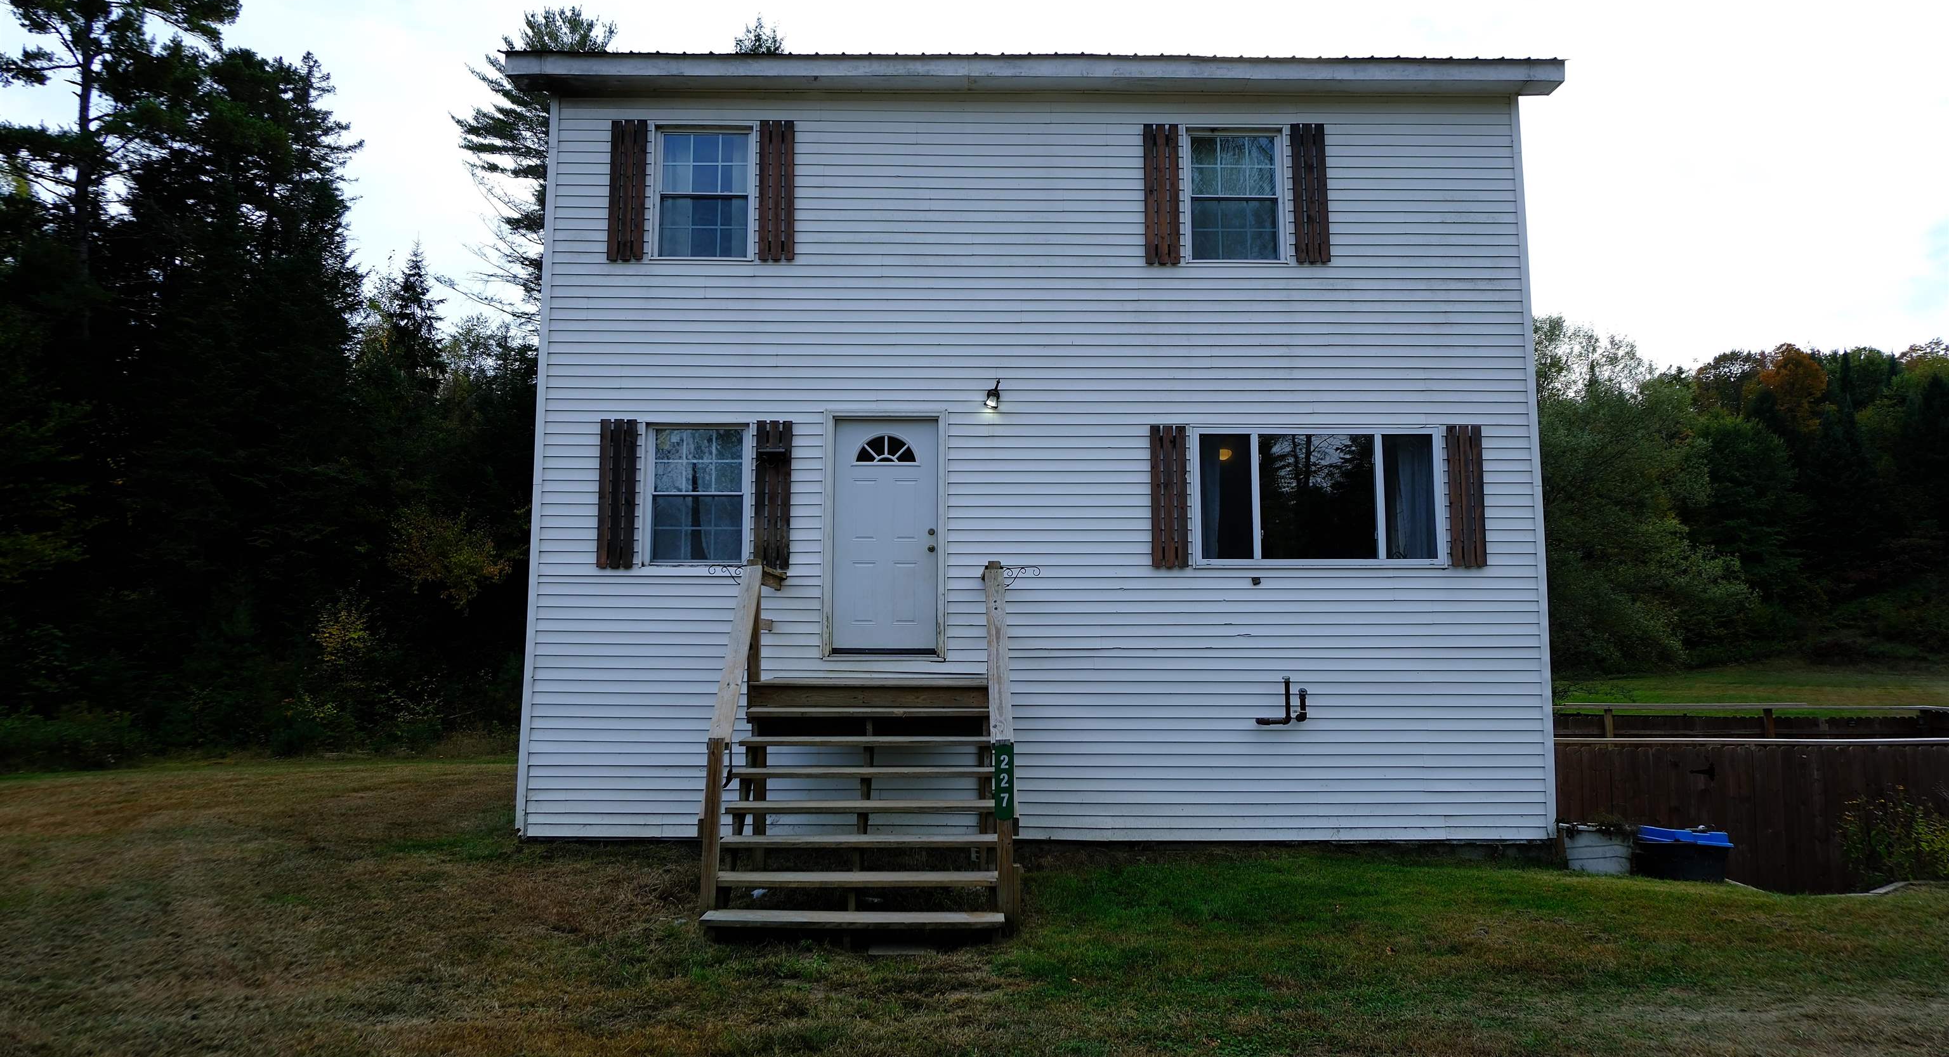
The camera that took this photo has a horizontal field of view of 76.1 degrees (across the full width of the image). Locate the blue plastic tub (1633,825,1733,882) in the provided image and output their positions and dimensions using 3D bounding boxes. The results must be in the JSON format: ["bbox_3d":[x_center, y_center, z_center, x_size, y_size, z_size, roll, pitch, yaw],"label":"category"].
[{"bbox_3d":[6.112,2.783,10.735,0.470,0.420,0.680,0,-7,0],"label":"blue plastic tub"}]

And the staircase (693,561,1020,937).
[{"bbox_3d":[-0.700,1.387,8.903,1.950,2.370,3.120,0,-7,0],"label":"staircase"}]

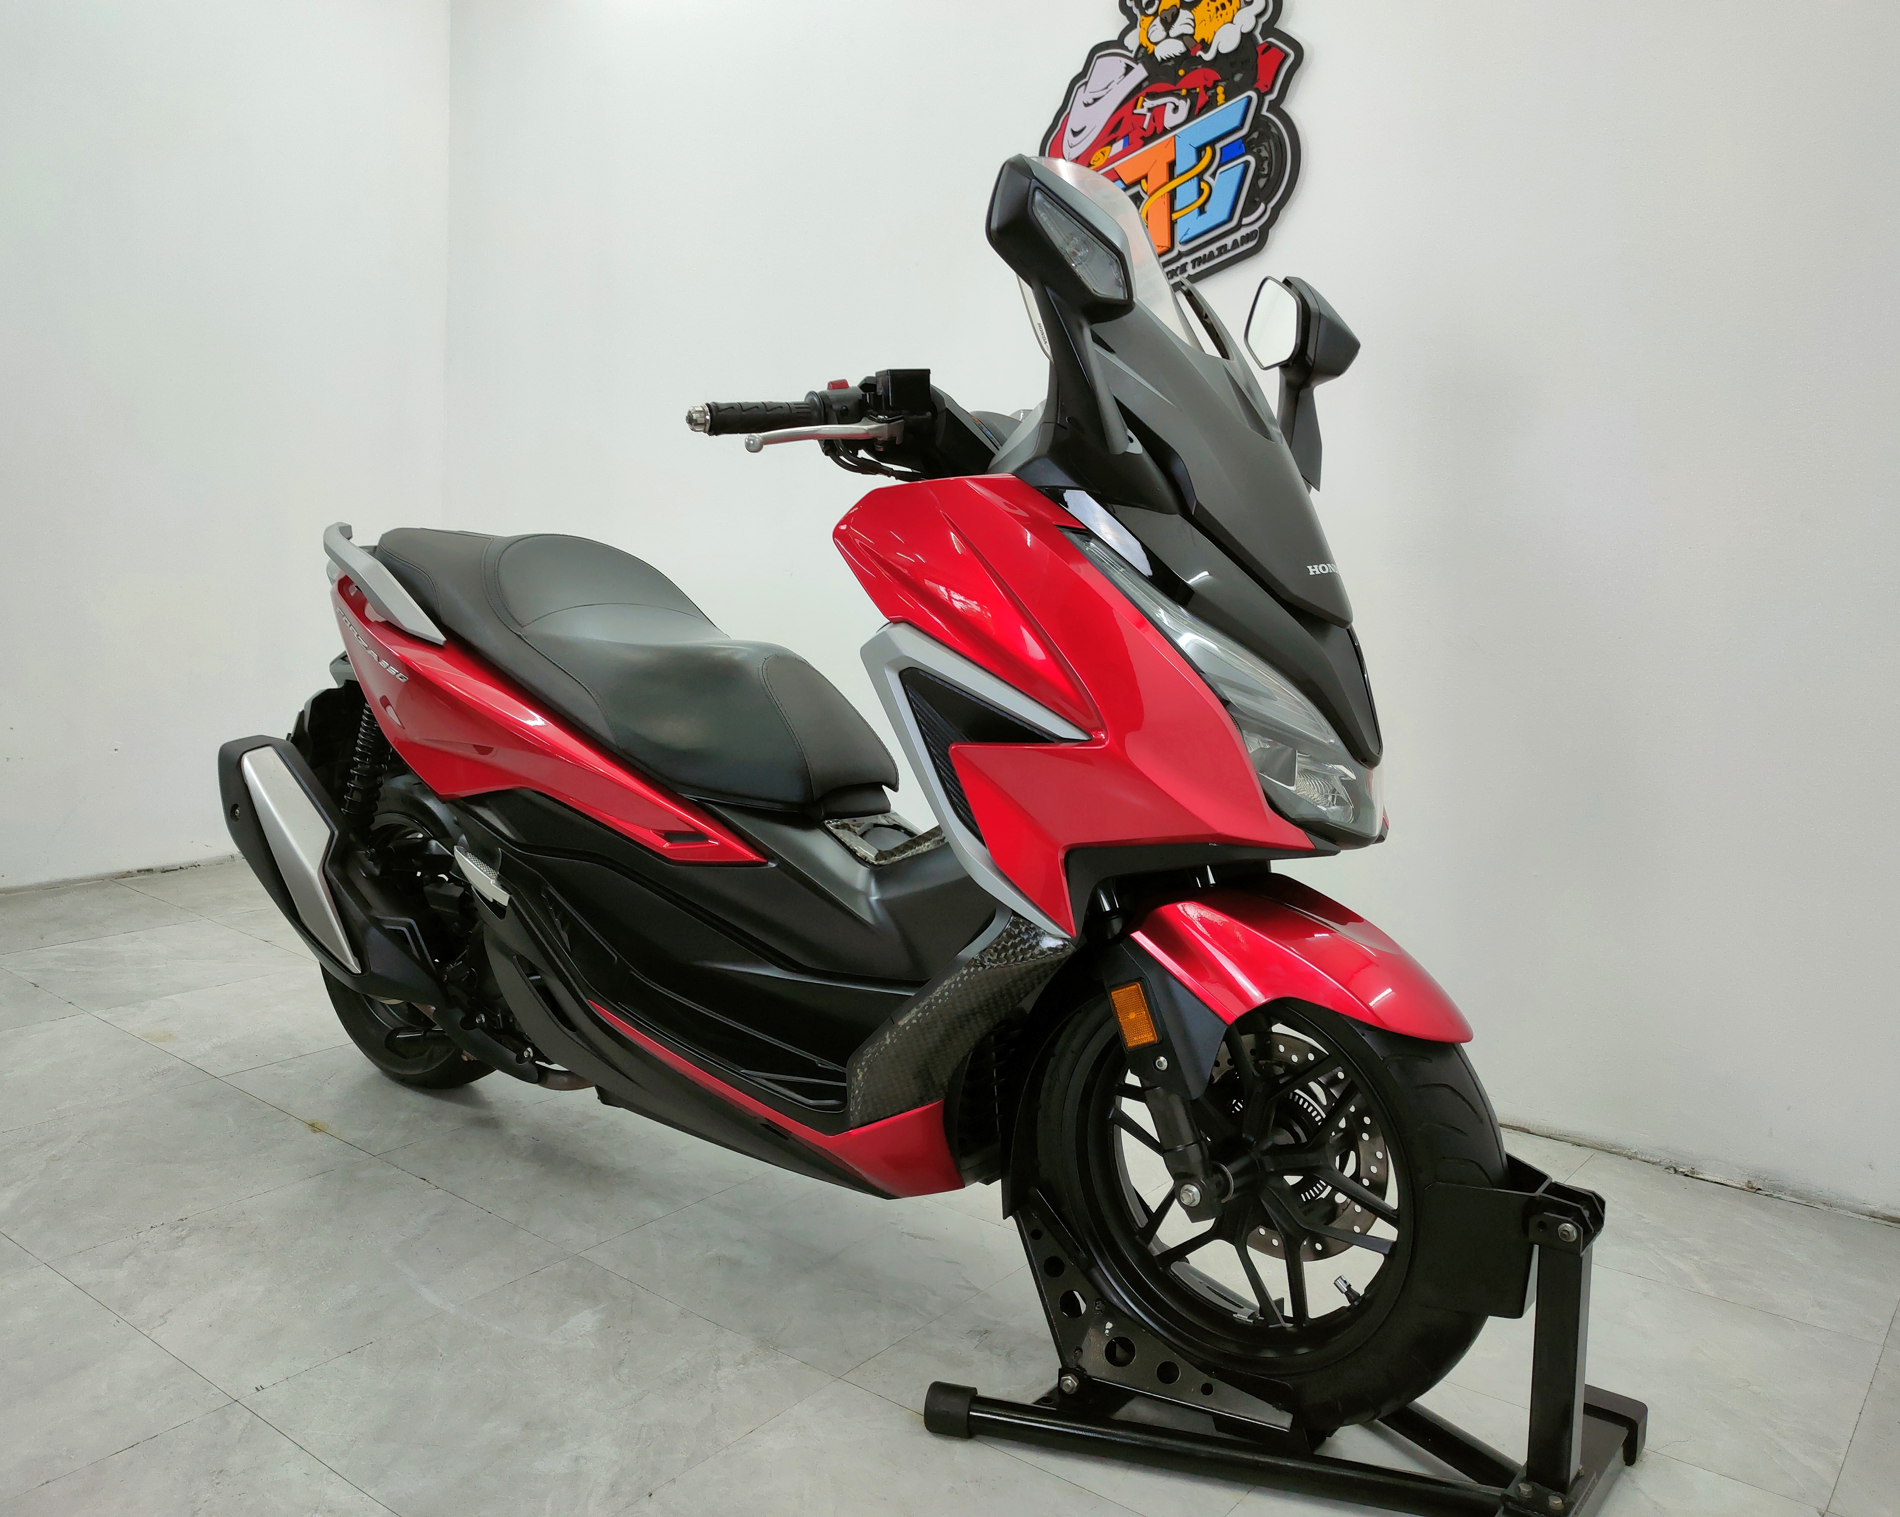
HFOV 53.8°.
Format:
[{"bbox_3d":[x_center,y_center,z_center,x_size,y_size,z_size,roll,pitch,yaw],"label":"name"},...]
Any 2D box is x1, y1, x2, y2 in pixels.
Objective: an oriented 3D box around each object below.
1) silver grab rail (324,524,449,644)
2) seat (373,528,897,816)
[{"bbox_3d":[-0.816,-0.265,2.764,0.410,0.160,0.135,9,9,40],"label":"silver grab rail"},{"bbox_3d":[-0.445,-0.147,2.607,1.040,0.310,0.340,9,9,40],"label":"seat"}]

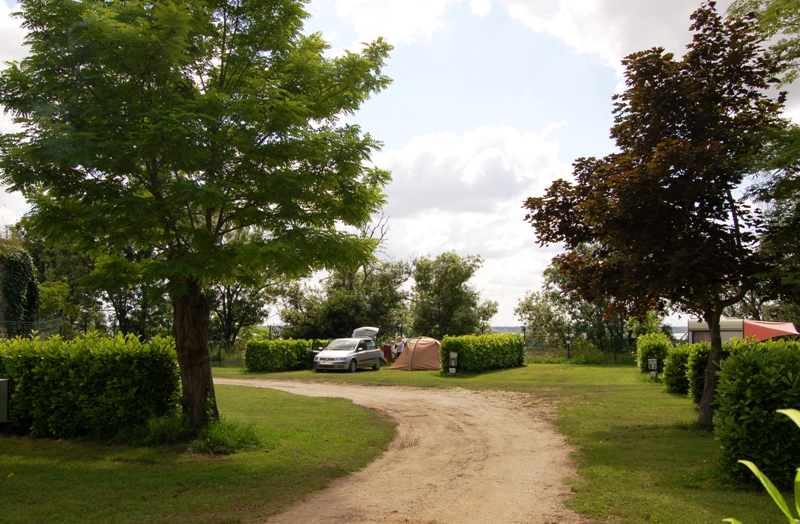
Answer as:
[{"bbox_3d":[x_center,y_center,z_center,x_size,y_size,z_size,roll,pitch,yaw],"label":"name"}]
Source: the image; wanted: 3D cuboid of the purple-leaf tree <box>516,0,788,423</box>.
[{"bbox_3d":[4.900,-1.068,11.985,5.000,8.250,4.800,0,-6,0],"label":"purple-leaf tree"}]

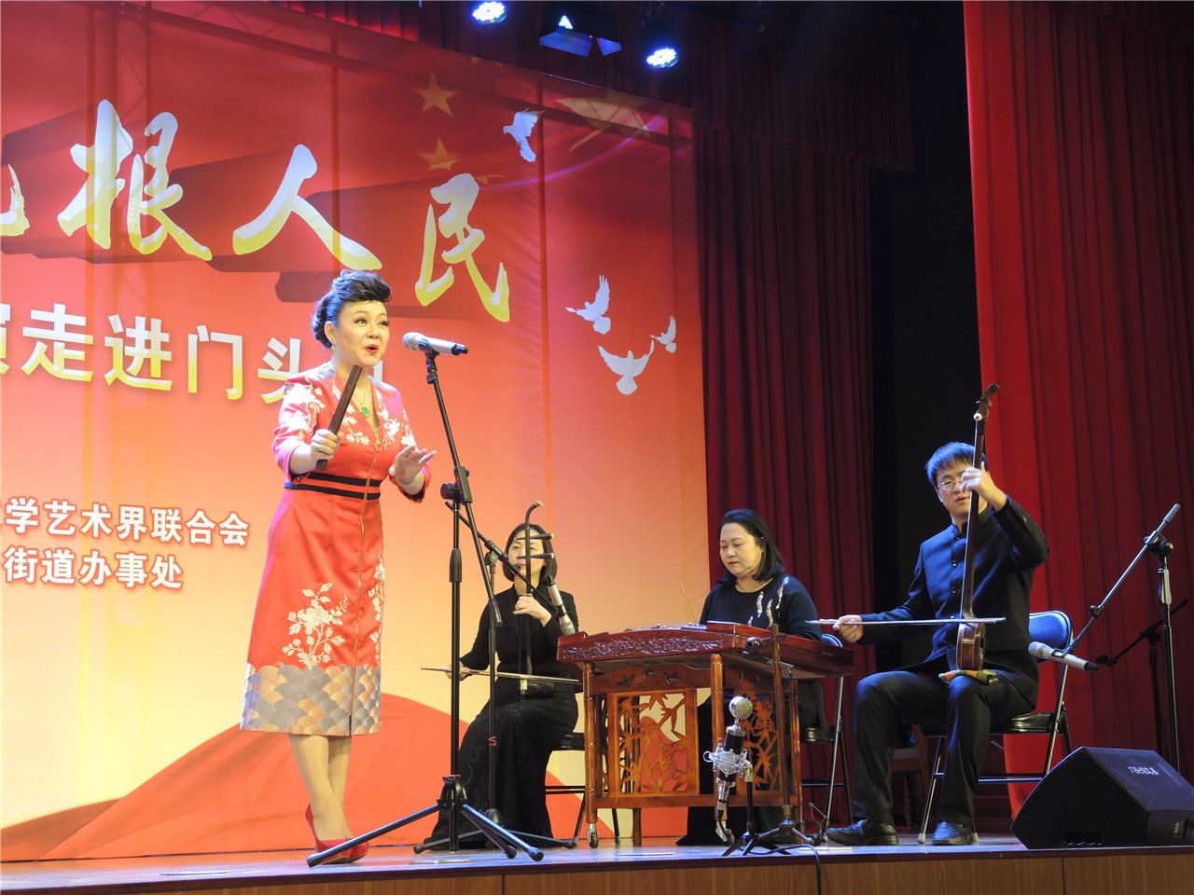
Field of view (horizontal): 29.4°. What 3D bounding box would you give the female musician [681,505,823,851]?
[{"bbox_3d":[0.549,0.869,8.697,0.540,1.250,0.670,-8,-11,34],"label":"female musician"}]

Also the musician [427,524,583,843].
[{"bbox_3d":[-0.378,0.907,8.715,0.540,1.230,0.660,-5,-10,21],"label":"musician"}]

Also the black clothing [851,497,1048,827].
[{"bbox_3d":[1.152,0.665,7.450,0.620,1.100,0.640,-7,-10,35],"label":"black clothing"}]

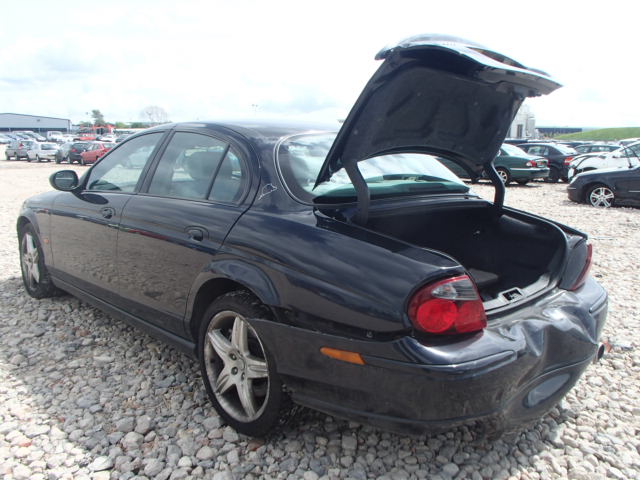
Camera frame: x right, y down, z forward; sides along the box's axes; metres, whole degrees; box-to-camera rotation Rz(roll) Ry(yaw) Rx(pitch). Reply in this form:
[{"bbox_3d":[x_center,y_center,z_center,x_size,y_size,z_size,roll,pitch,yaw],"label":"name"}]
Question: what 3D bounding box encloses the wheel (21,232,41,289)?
[{"bbox_3d":[-2.358,0.171,4.351,0.190,0.480,0.480,-10,14,-44],"label":"wheel"}]

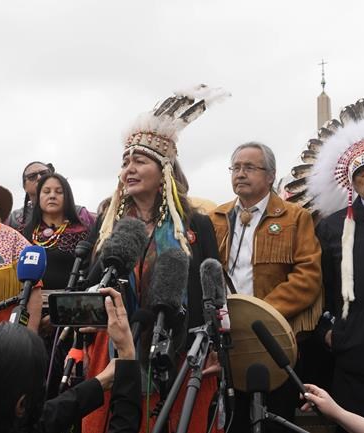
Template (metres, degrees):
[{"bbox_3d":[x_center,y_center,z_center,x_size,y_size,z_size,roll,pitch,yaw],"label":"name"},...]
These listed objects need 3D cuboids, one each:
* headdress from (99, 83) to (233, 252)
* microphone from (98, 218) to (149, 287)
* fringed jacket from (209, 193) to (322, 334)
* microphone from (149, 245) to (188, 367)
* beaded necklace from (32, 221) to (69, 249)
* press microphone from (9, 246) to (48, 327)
[{"bbox_3d":[-0.072,-0.163,2.340,0.370,0.580,0.400,-5,-8,37],"label":"headdress"},{"bbox_3d":[-0.163,0.100,1.760,0.100,0.250,0.100,32,-31,0],"label":"microphone"},{"bbox_3d":[0.332,0.220,2.780,0.560,0.680,0.340,-2,-7,21],"label":"fringed jacket"},{"bbox_3d":[-0.036,0.246,1.690,0.100,0.330,0.110,9,-18,0],"label":"microphone"},{"bbox_3d":[-0.595,0.082,2.860,0.170,0.140,0.130,1,-6,-7],"label":"beaded necklace"},{"bbox_3d":[-0.406,0.182,1.670,0.078,0.250,0.078,12,-12,-6],"label":"press microphone"}]

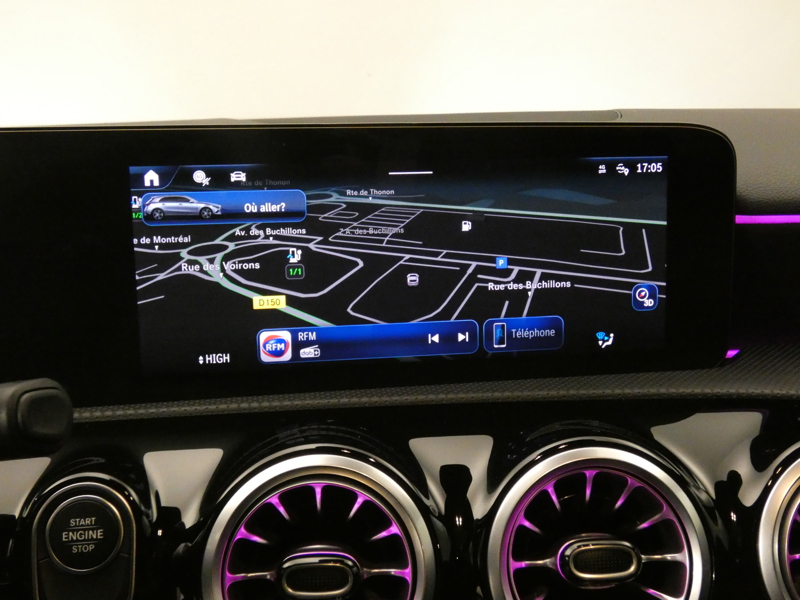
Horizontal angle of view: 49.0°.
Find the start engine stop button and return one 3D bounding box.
[{"bbox_3d":[-0.133,0.098,0.372,0.032,0.032,0.010,-2,-2,-8],"label":"start engine stop button"}]

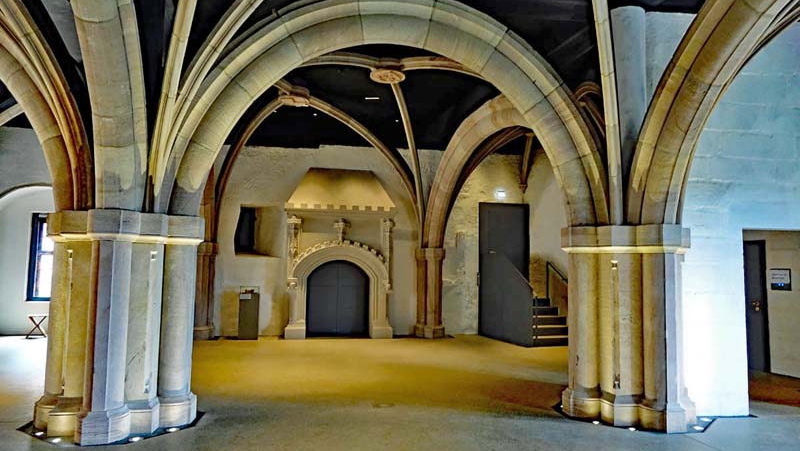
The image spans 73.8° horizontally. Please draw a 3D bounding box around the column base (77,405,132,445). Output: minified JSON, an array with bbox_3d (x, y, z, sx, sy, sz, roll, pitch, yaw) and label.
[{"bbox_3d":[-2.654,1.747,4.752,0.490,0.270,0.450,2,-5,-17],"label":"column base"}]

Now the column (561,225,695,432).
[{"bbox_3d":[2.496,1.052,5.906,1.270,2.030,1.270,2,-5,-17],"label":"column"}]

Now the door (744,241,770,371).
[{"bbox_3d":[5.628,1.290,8.828,0.100,2.060,0.960,3,-5,-22],"label":"door"}]

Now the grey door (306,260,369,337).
[{"bbox_3d":[-1.321,1.612,11.668,1.370,1.660,0.280,2,-5,-12],"label":"grey door"}]

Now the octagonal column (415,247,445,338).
[{"bbox_3d":[0.661,1.507,11.900,0.640,1.980,0.580,2,-5,-14],"label":"octagonal column"}]

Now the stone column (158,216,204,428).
[{"bbox_3d":[-2.268,0.928,5.350,0.470,2.010,0.470,2,-5,-17],"label":"stone column"}]

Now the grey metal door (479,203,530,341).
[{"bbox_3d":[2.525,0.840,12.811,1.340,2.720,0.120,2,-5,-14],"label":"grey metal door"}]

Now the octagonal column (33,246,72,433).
[{"bbox_3d":[-3.213,1.022,5.177,0.430,1.760,0.430,2,-5,-17],"label":"octagonal column"}]

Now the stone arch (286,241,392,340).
[{"bbox_3d":[-1.287,1.394,11.695,2.270,2.100,0.420,2,-5,-12],"label":"stone arch"}]

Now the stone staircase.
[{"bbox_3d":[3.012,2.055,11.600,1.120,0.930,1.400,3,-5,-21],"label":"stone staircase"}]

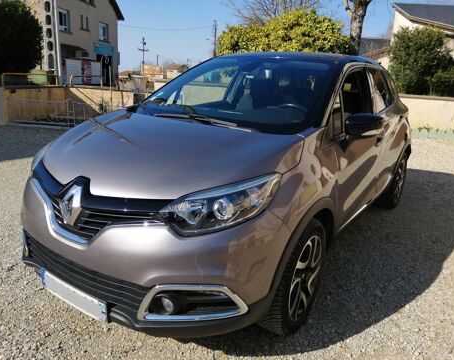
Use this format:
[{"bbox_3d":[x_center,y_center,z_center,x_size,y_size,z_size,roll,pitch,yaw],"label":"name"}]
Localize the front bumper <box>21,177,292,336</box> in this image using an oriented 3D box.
[{"bbox_3d":[-0.589,0.312,1.913,1.760,0.650,0.560,13,18,33],"label":"front bumper"}]

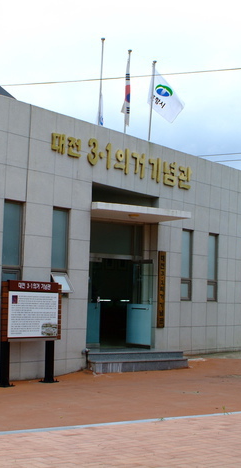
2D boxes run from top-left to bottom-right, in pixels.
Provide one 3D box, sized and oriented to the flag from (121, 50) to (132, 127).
[{"bbox_3d":[0.139,-3.321,18.898,0.220,1.700,0.180,2,-4,0],"label":"flag"}]

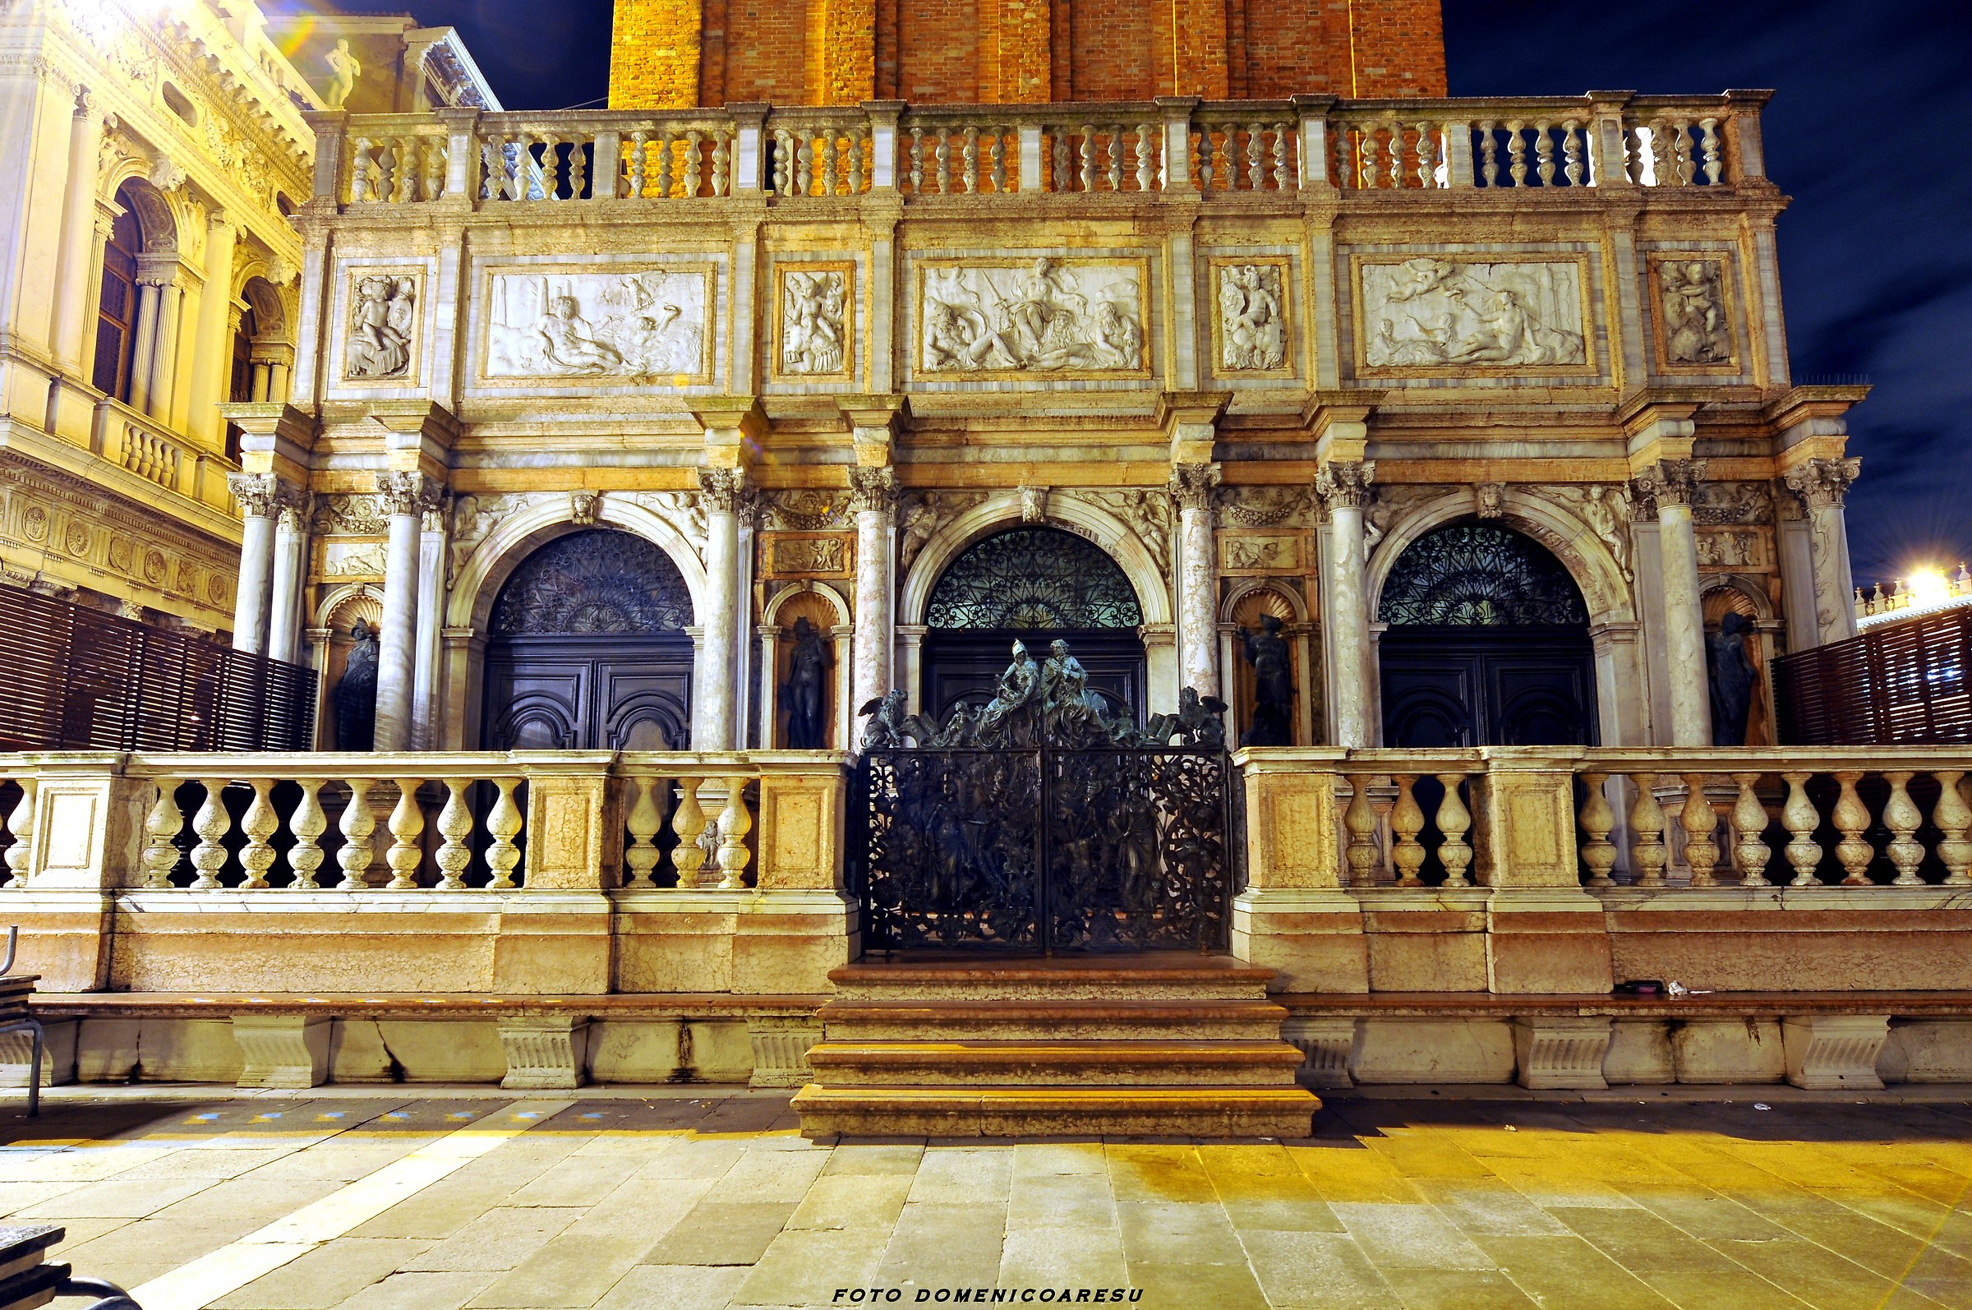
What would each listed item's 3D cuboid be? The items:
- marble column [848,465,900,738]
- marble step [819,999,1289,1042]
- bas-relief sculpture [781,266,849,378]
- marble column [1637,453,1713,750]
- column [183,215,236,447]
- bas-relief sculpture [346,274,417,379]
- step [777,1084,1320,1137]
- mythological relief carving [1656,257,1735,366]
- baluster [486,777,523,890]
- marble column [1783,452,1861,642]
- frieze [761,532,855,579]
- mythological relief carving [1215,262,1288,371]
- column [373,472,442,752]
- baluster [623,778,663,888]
[{"bbox_3d":[-1.056,-0.253,12.303,0.470,3.013,0.470,0,-9,1],"label":"marble column"},{"bbox_3d":[0.349,1.912,6.944,2.425,0.165,0.400,0,-9,1],"label":"marble step"},{"bbox_3d":[-1.736,-3.348,13.308,0.680,1.155,0.140,0,-9,1],"label":"bas-relief sculpture"},{"bbox_3d":[6.724,-0.290,12.612,0.540,3.160,0.540,0,-9,1],"label":"marble column"},{"bbox_3d":[-14.196,-6.026,24.163,0.660,4.470,0.660,0,-9,-1],"label":"column"},{"bbox_3d":[-6.127,-3.323,13.375,0.737,1.134,0.160,0,-9,2],"label":"bas-relief sculpture"},{"bbox_3d":[0.323,2.140,6.188,2.425,0.178,0.400,0,-9,1],"label":"step"},{"bbox_3d":[7.056,-3.402,13.129,0.662,1.125,0.140,0,-9,1],"label":"mythological relief carving"},{"bbox_3d":[-3.008,1.117,8.203,0.220,0.689,0.220,0,-9,1],"label":"baluster"},{"bbox_3d":[8.212,-0.298,12.662,0.460,3.152,0.460,0,-9,1],"label":"marble column"},{"bbox_3d":[-1.831,-1.012,13.453,0.971,0.485,0.120,0,-9,1],"label":"frieze"},{"bbox_3d":[2.811,-3.552,13.839,0.683,1.218,0.160,0,-9,1],"label":"mythological relief carving"},{"bbox_3d":[-5.498,-0.202,12.300,0.480,2.975,0.480,0,-9,1],"label":"column"},{"bbox_3d":[-2.097,1.072,8.013,0.222,0.685,0.222,0,-9,1],"label":"baluster"}]

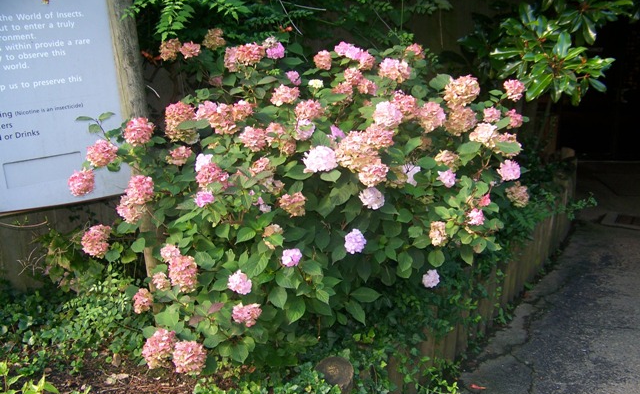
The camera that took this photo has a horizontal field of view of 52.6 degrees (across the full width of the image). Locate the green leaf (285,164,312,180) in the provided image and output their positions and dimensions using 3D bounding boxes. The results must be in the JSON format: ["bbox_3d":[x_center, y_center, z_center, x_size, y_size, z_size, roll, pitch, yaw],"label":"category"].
[{"bbox_3d":[-0.073,-0.087,2.200,0.095,0.050,0.070,-3,20,-2],"label":"green leaf"}]

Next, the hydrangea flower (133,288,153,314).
[{"bbox_3d":[-0.658,0.384,2.400,0.072,0.093,0.078,0,20,0],"label":"hydrangea flower"}]

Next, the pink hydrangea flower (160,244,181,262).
[{"bbox_3d":[-0.554,0.206,2.400,0.072,0.065,0.074,0,20,0],"label":"pink hydrangea flower"}]

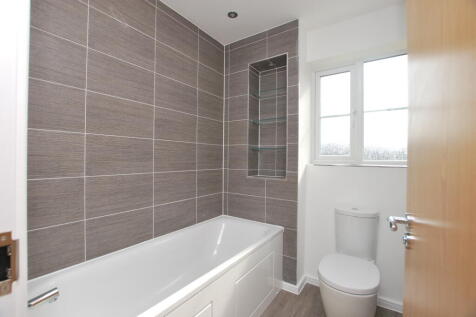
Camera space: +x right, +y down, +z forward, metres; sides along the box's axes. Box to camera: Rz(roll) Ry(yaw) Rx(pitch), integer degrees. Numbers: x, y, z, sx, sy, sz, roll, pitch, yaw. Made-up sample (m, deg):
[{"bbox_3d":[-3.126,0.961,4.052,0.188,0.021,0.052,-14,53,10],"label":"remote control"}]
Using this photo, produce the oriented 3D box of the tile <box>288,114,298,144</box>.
[{"bbox_3d":[0.477,-0.256,1.735,0.092,0.247,0.010,0,0,31],"label":"tile"}]

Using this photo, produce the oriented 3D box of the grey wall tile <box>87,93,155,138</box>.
[{"bbox_3d":[-0.763,-0.269,1.338,0.010,0.248,0.424,0,0,37],"label":"grey wall tile"}]

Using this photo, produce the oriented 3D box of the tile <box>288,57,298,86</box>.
[{"bbox_3d":[0.500,-0.775,1.788,0.091,0.257,0.012,0,0,31],"label":"tile"}]

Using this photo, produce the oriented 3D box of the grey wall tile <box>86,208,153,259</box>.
[{"bbox_3d":[-0.767,0.480,1.323,0.010,0.247,0.417,0,0,37],"label":"grey wall tile"}]

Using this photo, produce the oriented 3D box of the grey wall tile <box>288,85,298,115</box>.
[{"bbox_3d":[0.479,-0.506,1.736,0.092,0.247,0.010,0,0,31],"label":"grey wall tile"}]

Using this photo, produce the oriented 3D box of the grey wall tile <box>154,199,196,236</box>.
[{"bbox_3d":[-0.516,0.492,1.680,0.010,0.248,0.424,0,0,37],"label":"grey wall tile"}]

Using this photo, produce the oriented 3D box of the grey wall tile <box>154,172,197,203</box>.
[{"bbox_3d":[-0.510,0.234,1.658,0.010,0.247,0.417,0,0,37],"label":"grey wall tile"}]

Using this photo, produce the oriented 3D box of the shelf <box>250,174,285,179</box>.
[{"bbox_3d":[0.327,0.197,1.961,0.389,0.020,0.247,0,0,31],"label":"shelf"}]

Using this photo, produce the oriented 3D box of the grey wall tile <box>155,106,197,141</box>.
[{"bbox_3d":[-0.516,-0.271,1.704,0.012,0.257,0.432,0,0,37],"label":"grey wall tile"}]

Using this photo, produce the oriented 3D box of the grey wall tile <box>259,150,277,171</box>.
[{"bbox_3d":[0.324,-0.005,2.149,0.195,0.257,0.012,0,0,31],"label":"grey wall tile"}]

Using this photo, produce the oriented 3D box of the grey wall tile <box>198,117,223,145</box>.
[{"bbox_3d":[-0.268,-0.262,2.008,0.010,0.248,0.378,0,0,37],"label":"grey wall tile"}]

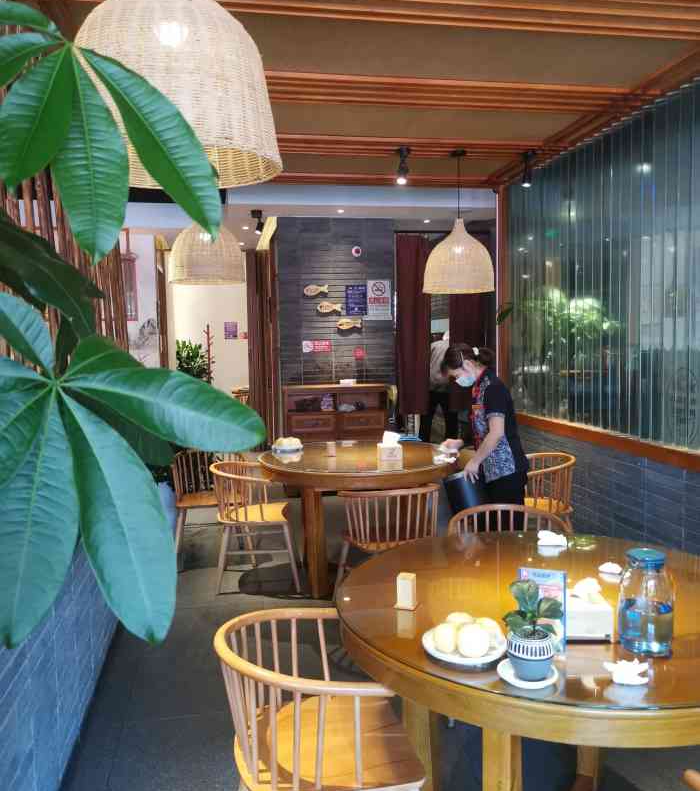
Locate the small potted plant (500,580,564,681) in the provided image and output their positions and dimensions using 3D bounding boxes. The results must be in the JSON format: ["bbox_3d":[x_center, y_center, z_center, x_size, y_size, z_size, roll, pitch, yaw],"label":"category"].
[{"bbox_3d":[0.374,0.474,1.483,0.122,0.186,0.118,0,5,14],"label":"small potted plant"}]

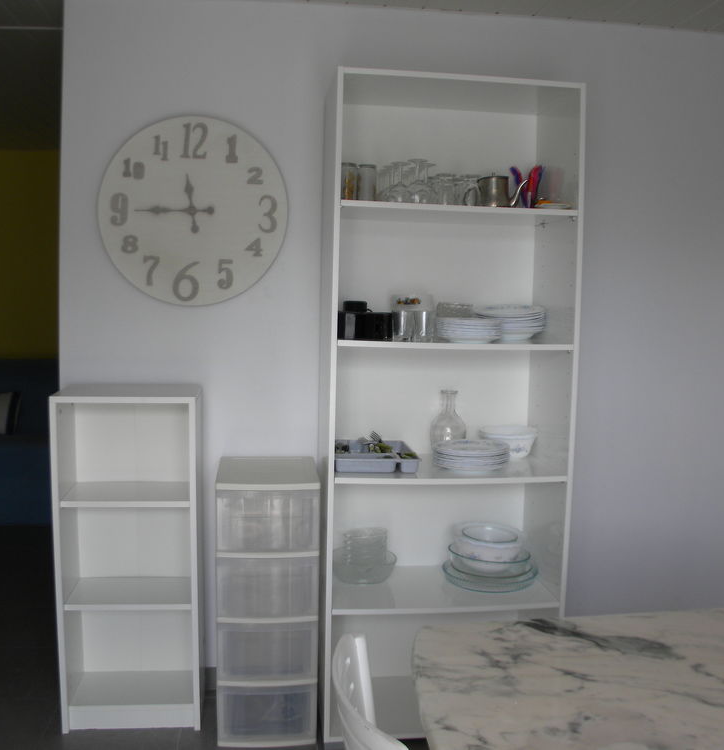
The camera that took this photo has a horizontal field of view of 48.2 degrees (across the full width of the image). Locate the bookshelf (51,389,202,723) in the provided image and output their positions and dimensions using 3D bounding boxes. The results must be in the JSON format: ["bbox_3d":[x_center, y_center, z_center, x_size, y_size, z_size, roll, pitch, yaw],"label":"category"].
[{"bbox_3d":[-0.724,0.574,2.565,0.426,1.066,0.267,0,6,-7],"label":"bookshelf"}]

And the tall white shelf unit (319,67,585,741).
[{"bbox_3d":[0.253,0.118,2.590,0.745,2.015,0.388,0,6,-7],"label":"tall white shelf unit"}]

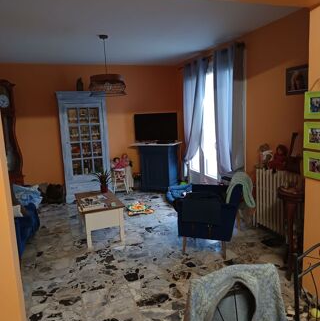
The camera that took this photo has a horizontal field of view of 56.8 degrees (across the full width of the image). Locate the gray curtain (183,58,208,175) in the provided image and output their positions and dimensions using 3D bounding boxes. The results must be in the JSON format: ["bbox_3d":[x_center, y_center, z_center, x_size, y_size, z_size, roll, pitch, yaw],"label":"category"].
[{"bbox_3d":[0.685,-0.712,5.436,0.138,2.167,0.847,-6,9,-19],"label":"gray curtain"}]

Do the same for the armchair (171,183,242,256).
[{"bbox_3d":[0.638,0.570,3.335,0.719,0.788,0.709,2,9,27],"label":"armchair"}]

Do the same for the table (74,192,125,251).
[{"bbox_3d":[-0.792,0.734,3.860,0.512,0.443,0.946,-6,9,-19],"label":"table"}]

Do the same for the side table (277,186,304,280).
[{"bbox_3d":[1.241,0.644,2.674,0.345,0.778,0.345,-6,9,-19],"label":"side table"}]

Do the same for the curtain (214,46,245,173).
[{"bbox_3d":[1.036,-0.630,4.434,0.138,2.029,0.739,-6,9,-19],"label":"curtain"}]

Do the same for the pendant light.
[{"bbox_3d":[-0.708,-1.205,3.803,0.473,0.749,0.473,-6,9,-19],"label":"pendant light"}]

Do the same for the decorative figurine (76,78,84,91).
[{"bbox_3d":[-1.462,-1.385,5.407,0.128,0.266,0.108,-6,9,-19],"label":"decorative figurine"}]

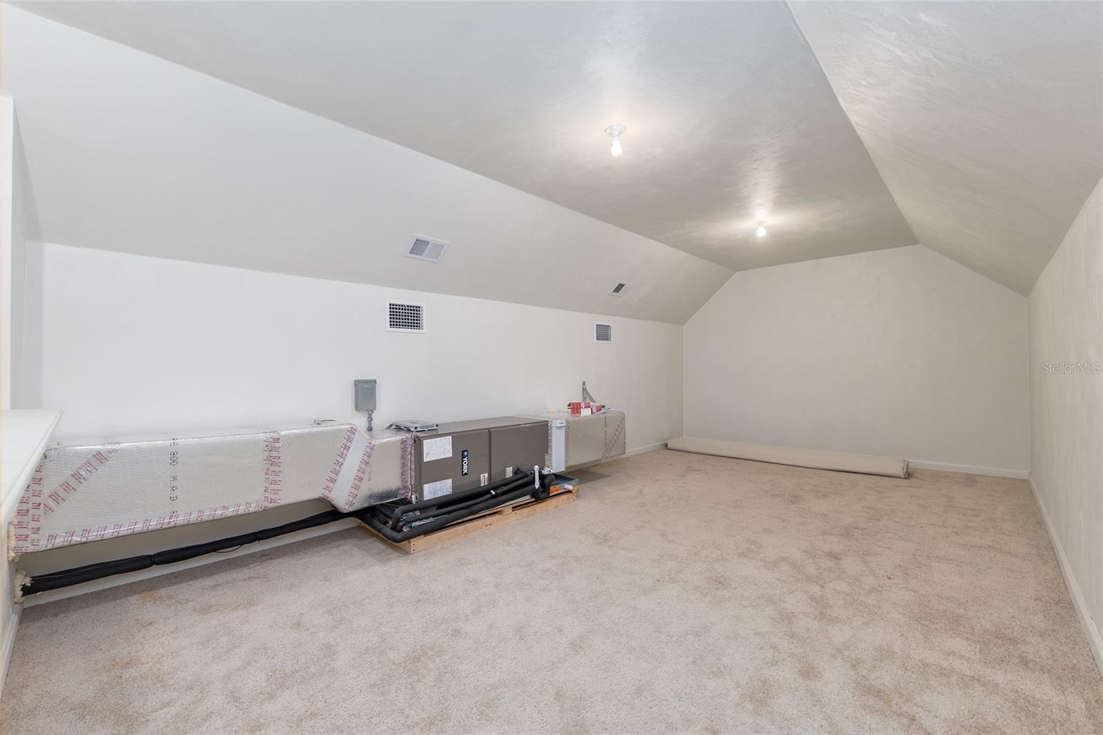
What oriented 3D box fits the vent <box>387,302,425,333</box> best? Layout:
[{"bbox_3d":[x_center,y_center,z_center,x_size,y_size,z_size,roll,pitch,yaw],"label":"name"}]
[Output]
[{"bbox_3d":[-1.157,-0.405,3.449,0.333,0.249,0.023,0,0,-45],"label":"vent"}]

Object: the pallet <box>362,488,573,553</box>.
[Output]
[{"bbox_3d":[-0.597,1.101,3.479,1.550,0.117,0.739,0,0,-45],"label":"pallet"}]

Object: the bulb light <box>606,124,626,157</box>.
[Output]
[{"bbox_3d":[0.360,-1.263,2.405,0.114,0.160,0.114,0,0,0],"label":"bulb light"}]

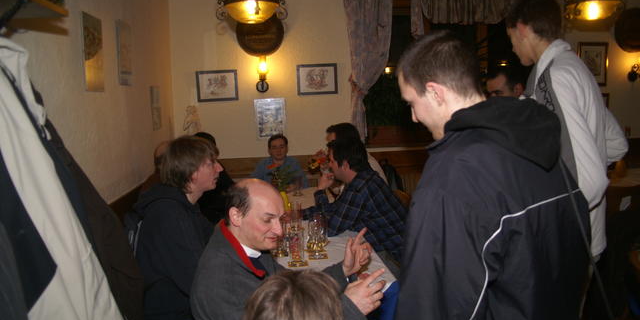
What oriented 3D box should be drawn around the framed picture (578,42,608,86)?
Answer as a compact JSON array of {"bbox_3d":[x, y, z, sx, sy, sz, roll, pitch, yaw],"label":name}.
[{"bbox_3d":[2.671,-0.934,4.689,0.315,0.419,0.025,-2,8,-5],"label":"framed picture"}]

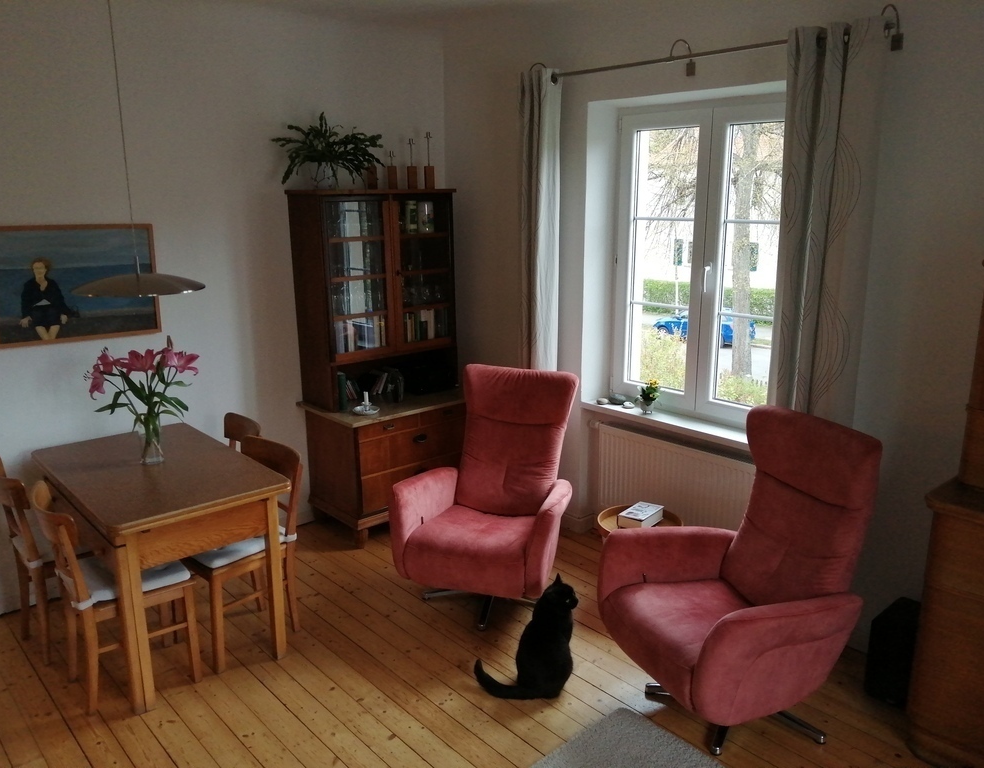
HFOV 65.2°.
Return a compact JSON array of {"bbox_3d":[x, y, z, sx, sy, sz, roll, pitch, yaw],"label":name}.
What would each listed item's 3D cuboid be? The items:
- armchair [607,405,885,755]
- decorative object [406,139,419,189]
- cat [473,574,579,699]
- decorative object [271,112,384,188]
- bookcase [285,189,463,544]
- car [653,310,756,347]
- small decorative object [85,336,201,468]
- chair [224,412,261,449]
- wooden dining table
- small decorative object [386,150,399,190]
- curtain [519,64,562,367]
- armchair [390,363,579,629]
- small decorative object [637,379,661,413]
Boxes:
[{"bbox_3d":[0.903,0.687,2.783,0.870,1.070,0.740,-7,16,-27],"label":"armchair"},{"bbox_3d":[-0.467,-1.294,4.545,0.047,0.294,0.047,0,13,0],"label":"decorative object"},{"bbox_3d":[0.141,0.967,3.016,0.440,0.420,0.360,7,16,28],"label":"cat"},{"bbox_3d":[-0.863,-1.236,4.108,0.539,0.402,0.454,-12,18,-41],"label":"decorative object"},{"bbox_3d":[-0.580,-0.124,4.365,0.900,1.900,0.600,-13,19,-41],"label":"bookcase"},{"bbox_3d":[9.017,-2.661,33.161,1.780,1.500,4.300,-13,19,-41],"label":"car"},{"bbox_3d":[-1.523,0.080,3.347,0.406,0.540,0.406,-12,18,-41],"label":"small decorative object"},{"bbox_3d":[-1.351,0.596,3.667,0.470,0.840,0.420,-13,19,-41],"label":"chair"},{"bbox_3d":[-1.468,0.733,3.435,0.718,0.769,1.172,-12,18,-41],"label":"wooden dining table"},{"bbox_3d":[-0.576,-1.234,4.457,0.047,0.218,0.047,-2,13,-7],"label":"small decorative object"},{"bbox_3d":[0.257,-0.387,4.187,0.130,2.450,0.190,-13,19,-41],"label":"curtain"},{"bbox_3d":[0.025,0.498,3.561,0.740,1.070,0.870,5,15,19],"label":"armchair"},{"bbox_3d":[0.848,0.061,4.161,0.106,0.182,0.110,0,13,0],"label":"small decorative object"}]

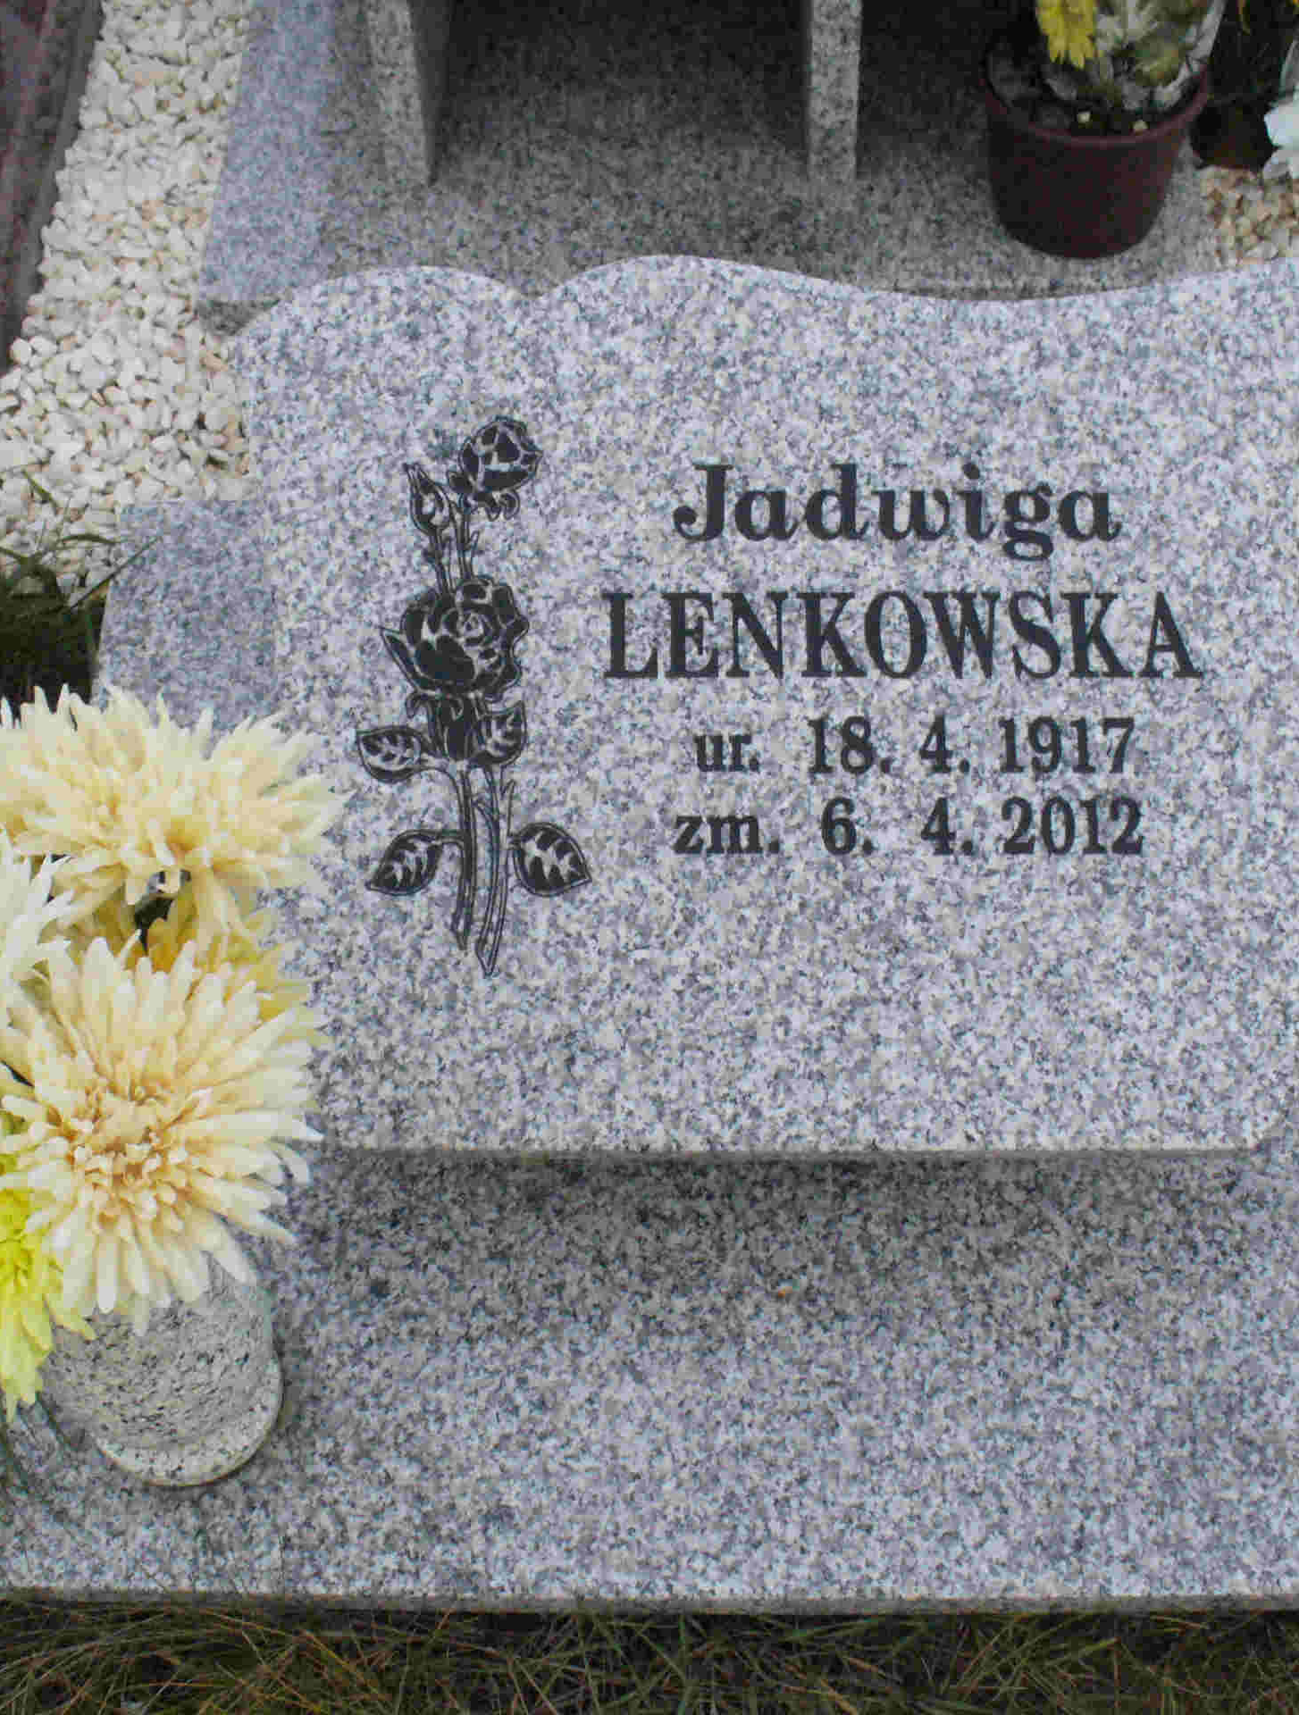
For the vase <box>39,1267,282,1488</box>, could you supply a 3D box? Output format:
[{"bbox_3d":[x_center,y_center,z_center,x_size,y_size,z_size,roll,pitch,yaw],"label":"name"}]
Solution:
[{"bbox_3d":[-0.266,0.244,1.284,0.130,0.200,0.130,0,59,2],"label":"vase"}]

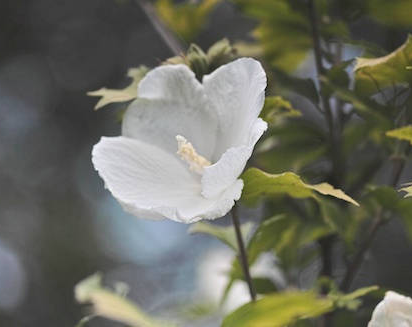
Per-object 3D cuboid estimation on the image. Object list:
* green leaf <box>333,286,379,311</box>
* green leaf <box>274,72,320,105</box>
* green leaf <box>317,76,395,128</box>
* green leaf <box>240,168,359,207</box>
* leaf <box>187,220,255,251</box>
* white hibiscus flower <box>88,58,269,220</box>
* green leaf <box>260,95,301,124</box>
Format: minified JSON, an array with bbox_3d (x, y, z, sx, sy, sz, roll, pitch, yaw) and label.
[{"bbox_3d":[0.072,0.065,1.030,0.022,0.011,0.015,-17,0,0],"label":"green leaf"},{"bbox_3d":[0.047,-0.038,1.100,0.028,0.016,0.022,17,0,0],"label":"green leaf"},{"bbox_3d":[0.077,-0.031,1.090,0.045,0.016,0.024,35,0,0],"label":"green leaf"},{"bbox_3d":[0.044,0.012,1.030,0.060,0.019,0.030,9,8,6],"label":"green leaf"},{"bbox_3d":[0.008,0.036,1.060,0.034,0.016,0.024,-1,6,-10],"label":"leaf"},{"bbox_3d":[-0.012,-0.010,1.000,0.078,0.076,0.055,-32,-36,14],"label":"white hibiscus flower"},{"bbox_3d":[0.036,-0.026,1.050,0.025,0.015,0.020,1,6,7],"label":"green leaf"}]

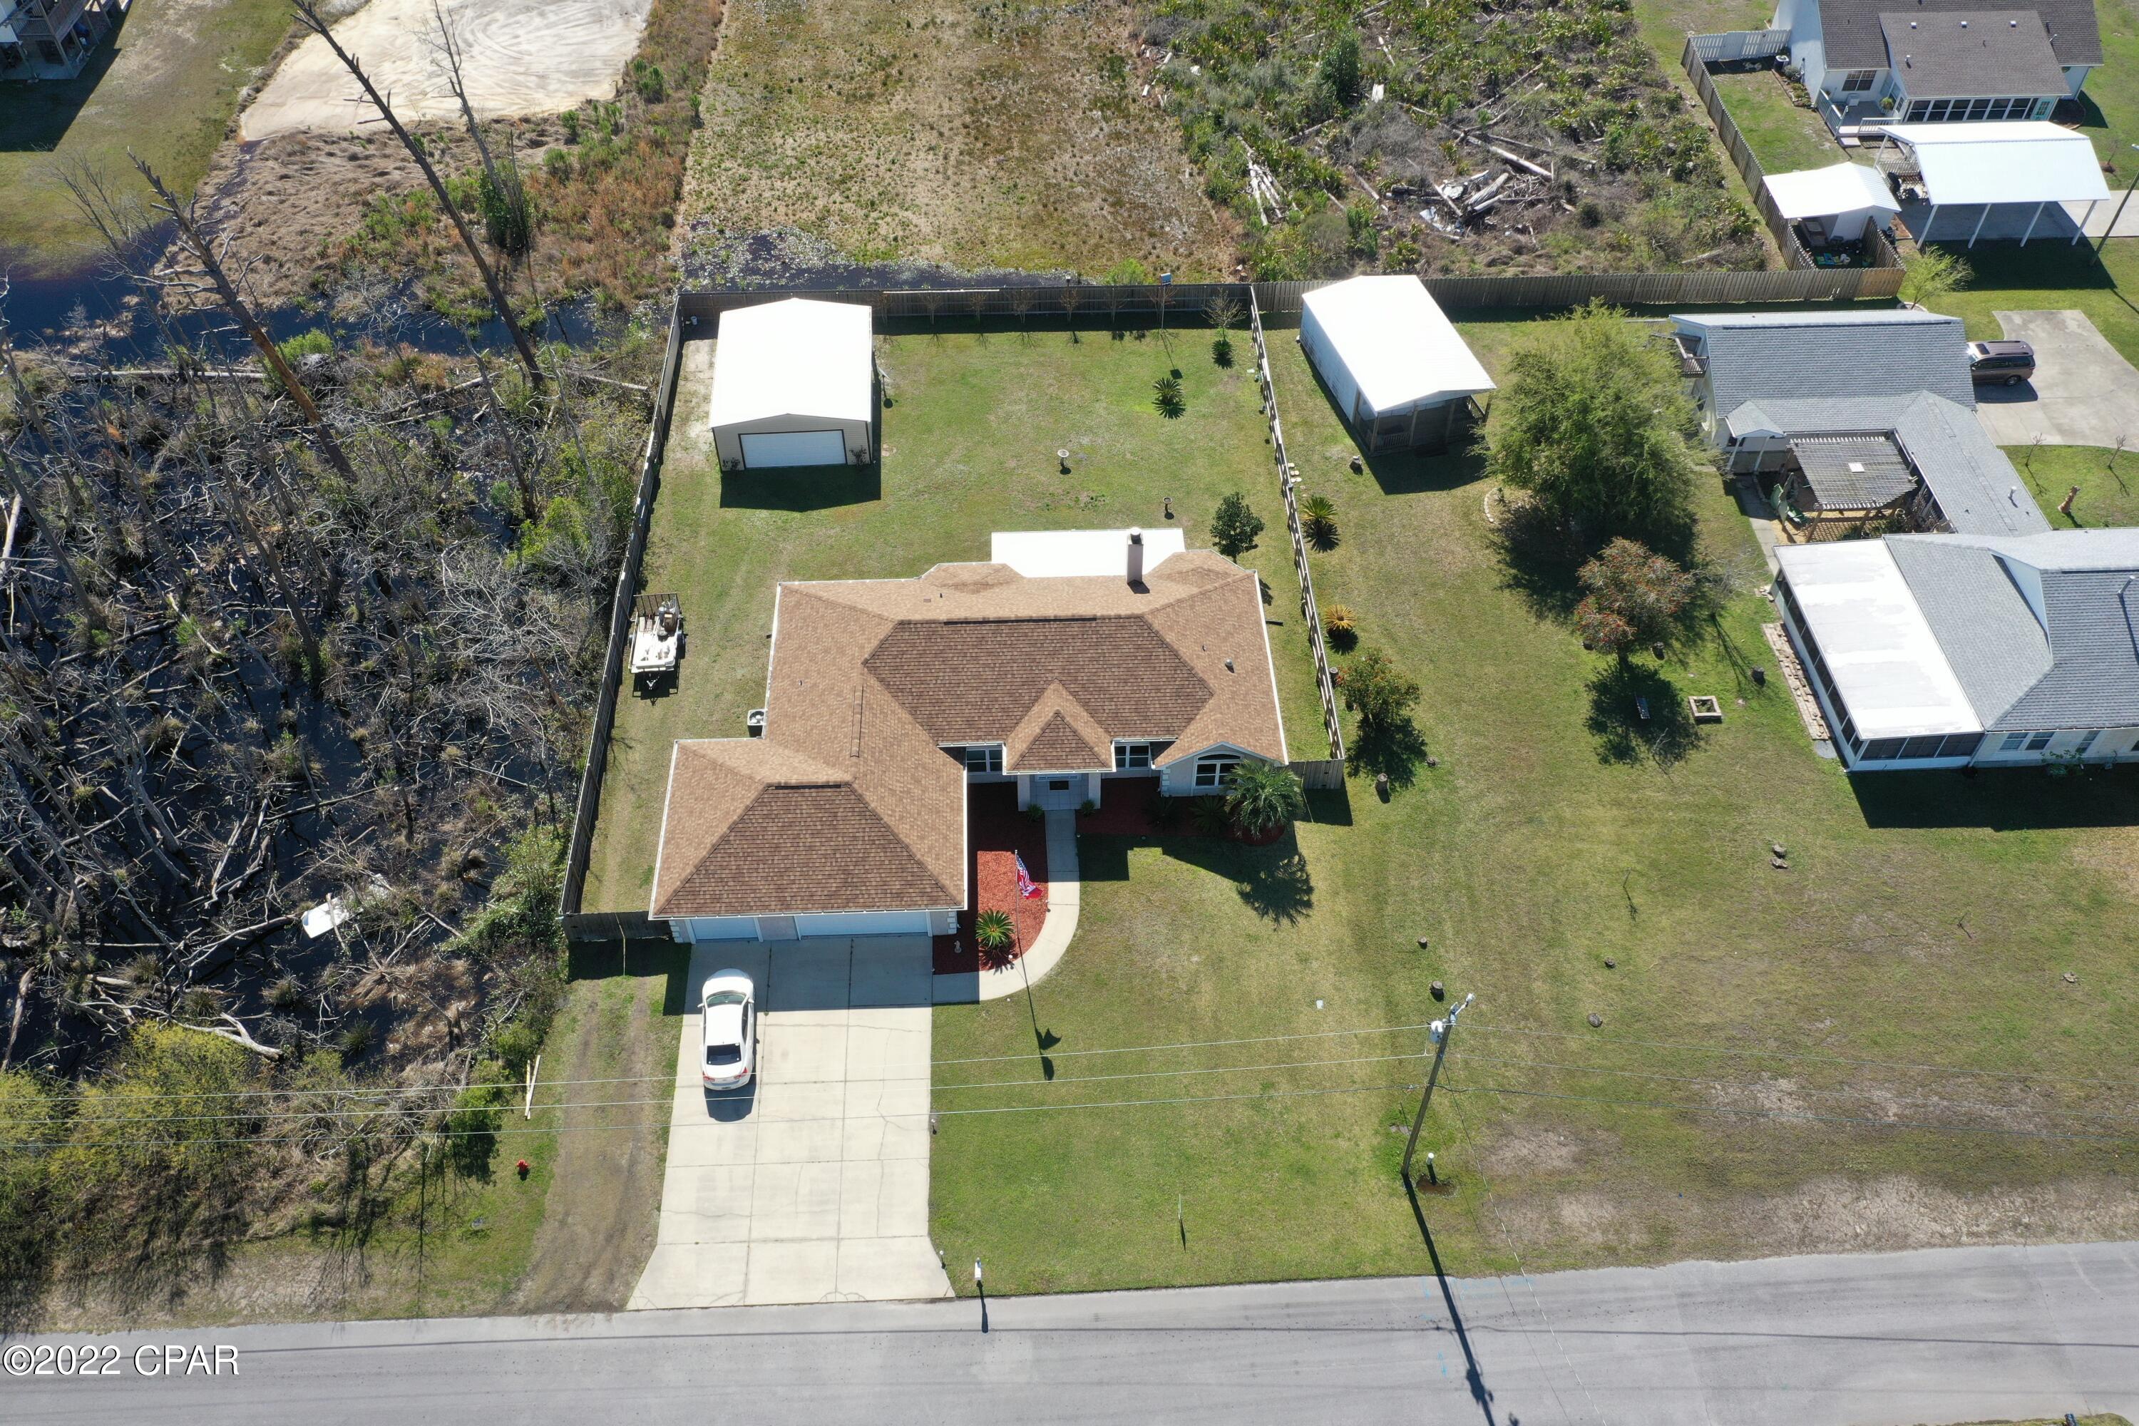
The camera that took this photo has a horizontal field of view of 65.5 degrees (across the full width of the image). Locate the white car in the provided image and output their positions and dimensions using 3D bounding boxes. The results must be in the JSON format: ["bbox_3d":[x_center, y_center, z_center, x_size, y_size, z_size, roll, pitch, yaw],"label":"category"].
[{"bbox_3d":[-12.272,11.253,60.181,1.840,1.470,4.850,-5,49,-4],"label":"white car"}]

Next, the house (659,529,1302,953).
[{"bbox_3d":[-3.626,-0.653,67.991,24.400,5.600,20.400,-2,49,-2],"label":"house"}]

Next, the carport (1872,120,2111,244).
[{"bbox_3d":[53.082,-31.185,96.257,10.200,4.050,8.400,-2,49,-2],"label":"carport"}]

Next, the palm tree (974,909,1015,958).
[{"bbox_3d":[-2.814,8.293,63.051,1.550,1.150,1.550,-2,49,-2],"label":"palm tree"}]

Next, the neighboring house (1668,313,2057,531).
[{"bbox_3d":[37.873,-14.288,80.782,12.800,4.750,17.300,-2,49,-2],"label":"neighboring house"}]

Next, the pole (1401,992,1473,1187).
[{"bbox_3d":[11.765,12.223,53.654,1.200,10.100,1.000,-2,49,-2],"label":"pole"}]

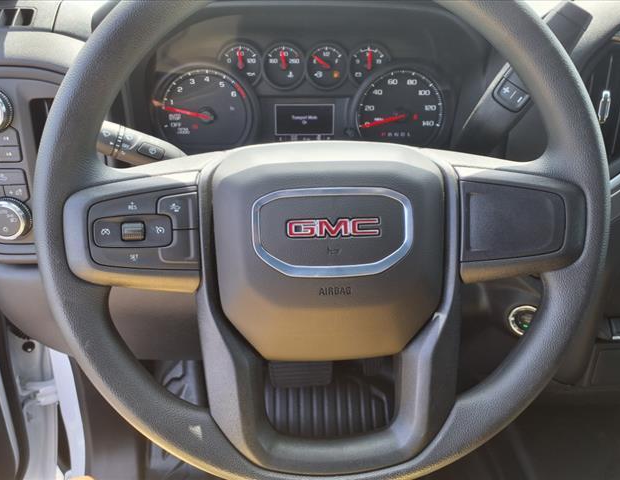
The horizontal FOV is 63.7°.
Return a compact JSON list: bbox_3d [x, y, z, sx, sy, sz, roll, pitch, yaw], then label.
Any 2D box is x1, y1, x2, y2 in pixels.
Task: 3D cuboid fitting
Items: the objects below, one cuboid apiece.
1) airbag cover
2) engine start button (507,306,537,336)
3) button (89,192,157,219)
[{"bbox_3d":[0.013,0.008,0.347,0.155,0.146,0.055,0,4,-2],"label":"airbag cover"},{"bbox_3d":[0.234,0.087,0.540,0.034,0.034,0.012,3,14,11],"label":"engine start button"},{"bbox_3d":[-0.129,-0.024,0.342,0.046,0.018,0.010,0,4,-2],"label":"button"}]

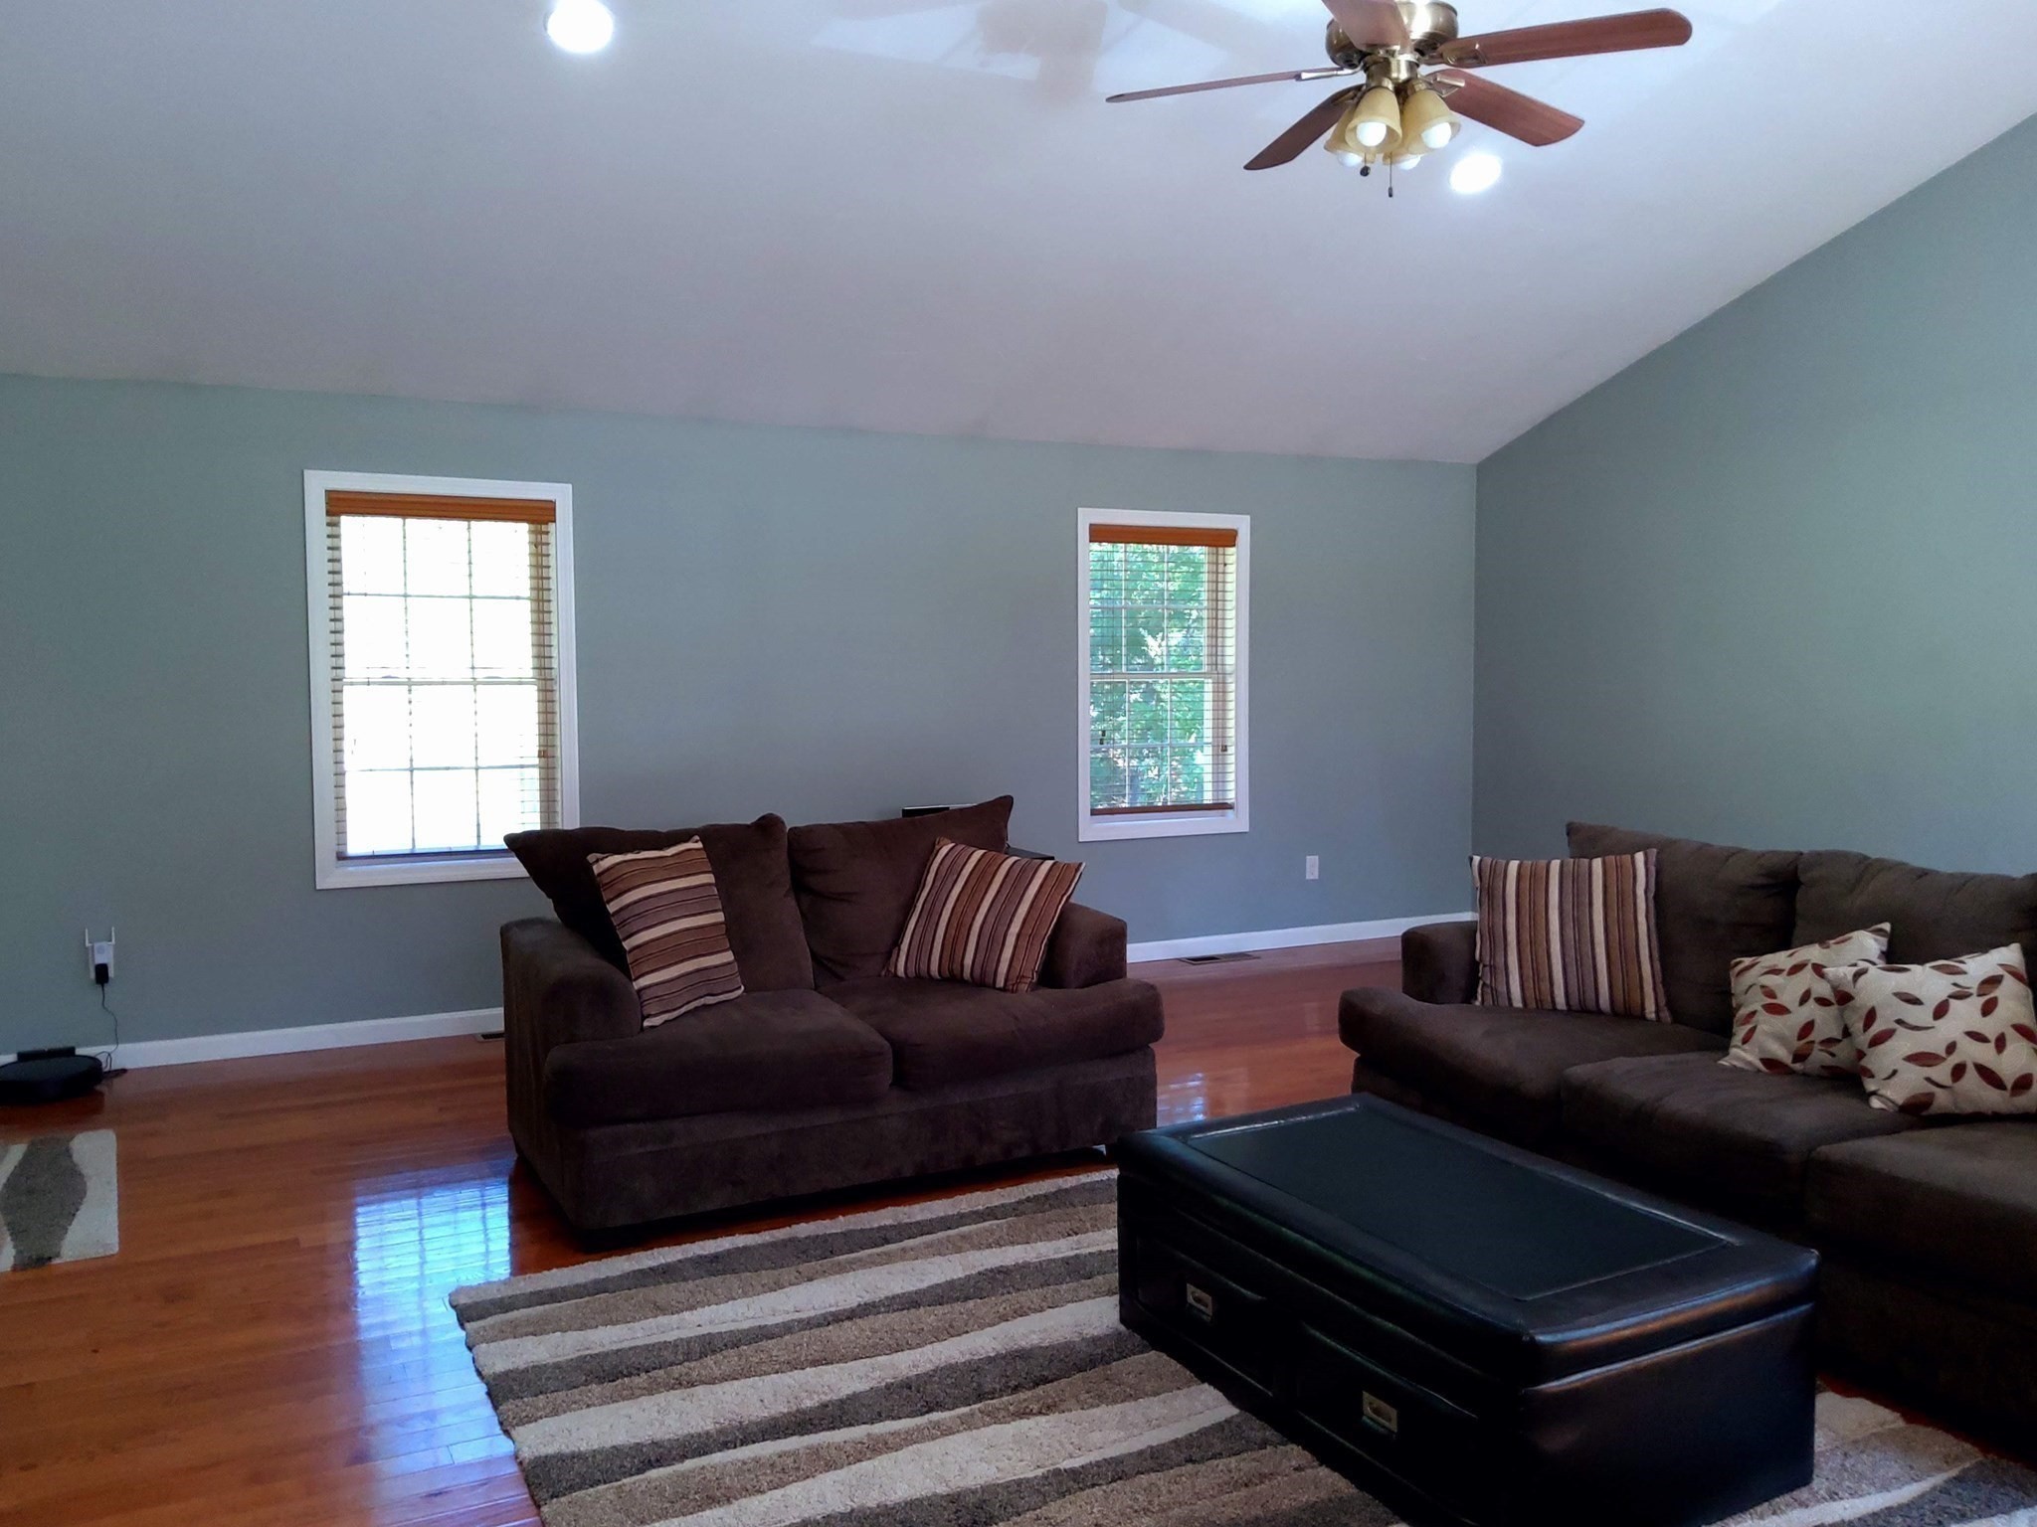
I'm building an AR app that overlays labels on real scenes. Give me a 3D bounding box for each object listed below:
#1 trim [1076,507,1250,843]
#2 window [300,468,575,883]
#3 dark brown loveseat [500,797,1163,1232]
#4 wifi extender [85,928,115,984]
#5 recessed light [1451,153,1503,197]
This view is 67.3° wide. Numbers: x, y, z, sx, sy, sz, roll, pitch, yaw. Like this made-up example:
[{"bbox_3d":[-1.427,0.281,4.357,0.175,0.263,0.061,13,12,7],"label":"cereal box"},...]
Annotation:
[{"bbox_3d":[0.692,-0.418,7.271,0.945,1.540,0.110,-2,4,-25],"label":"trim"},{"bbox_3d":[-2.203,-0.315,5.908,0.955,1.550,0.110,-2,4,-25],"label":"window"},{"bbox_3d":[-0.539,0.664,4.471,1.695,0.970,0.910,-2,4,-25],"label":"dark brown loveseat"},{"bbox_3d":[-3.241,0.678,5.414,0.085,0.185,0.055,-2,4,-25],"label":"wifi extender"},{"bbox_3d":[1.586,-2.055,5.310,0.180,0.050,0.180,-2,-14,-25],"label":"recessed light"}]

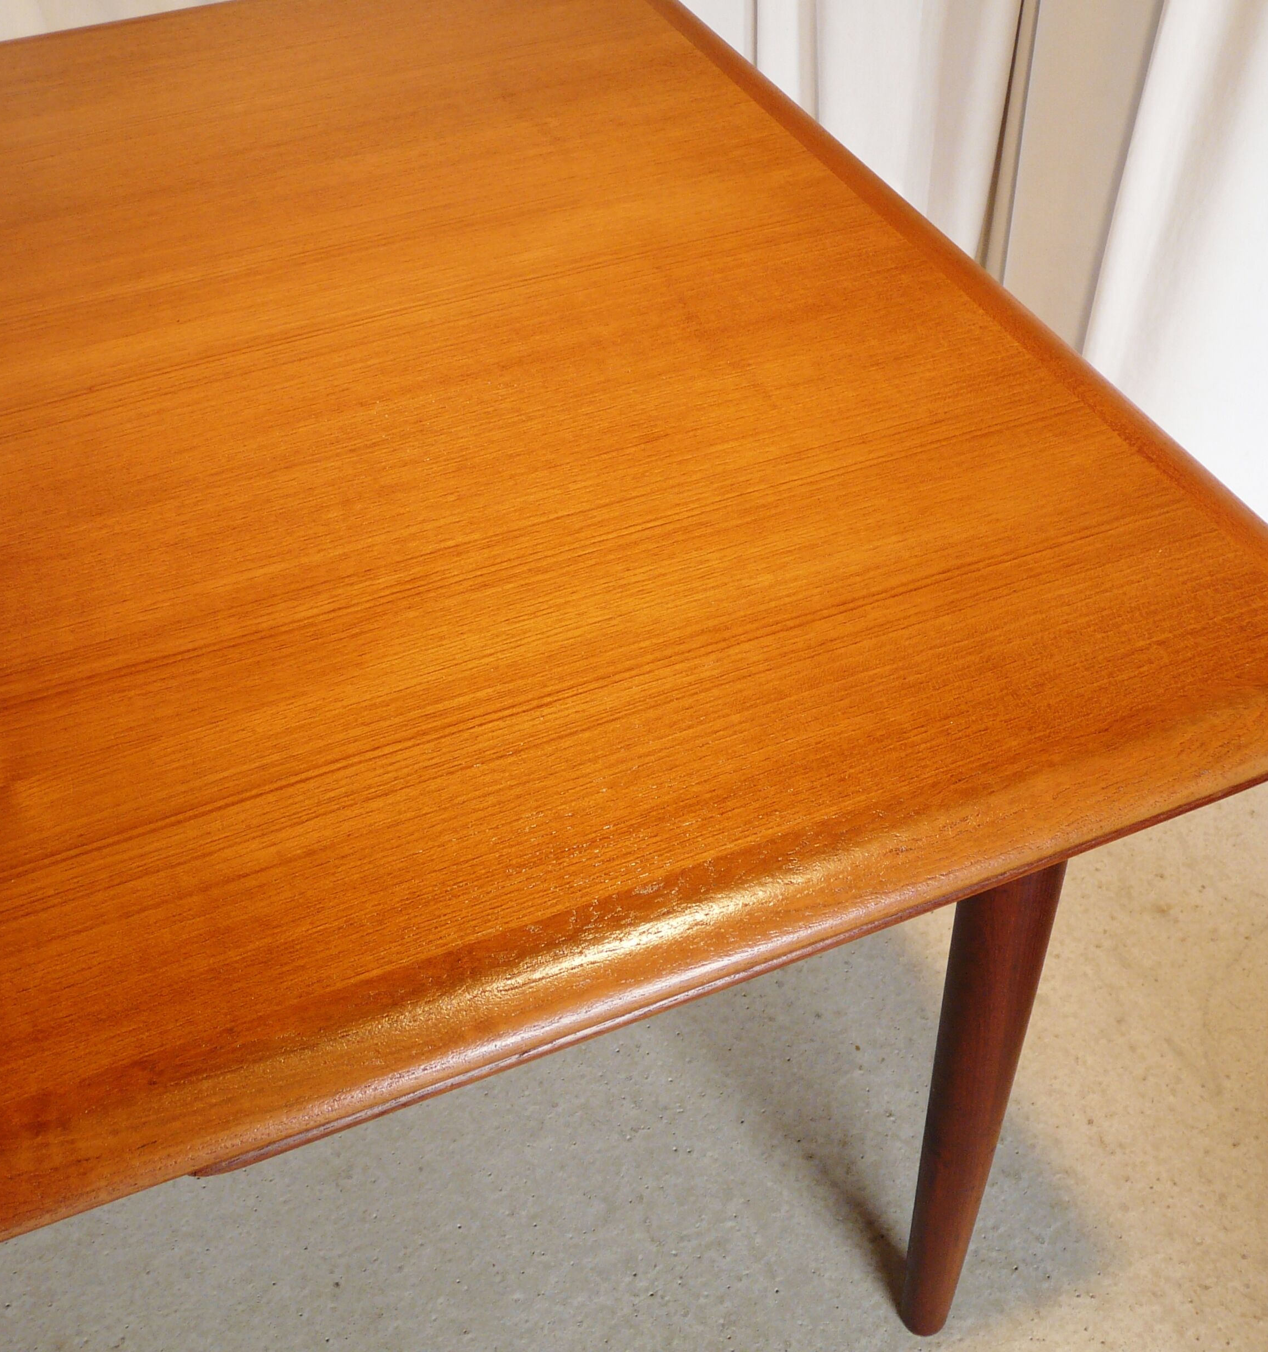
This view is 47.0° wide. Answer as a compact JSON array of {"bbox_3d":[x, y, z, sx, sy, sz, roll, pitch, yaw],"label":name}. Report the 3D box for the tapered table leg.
[{"bbox_3d":[0.204,0.259,0.886,0.054,0.650,0.054,-17,46,-12],"label":"tapered table leg"}]

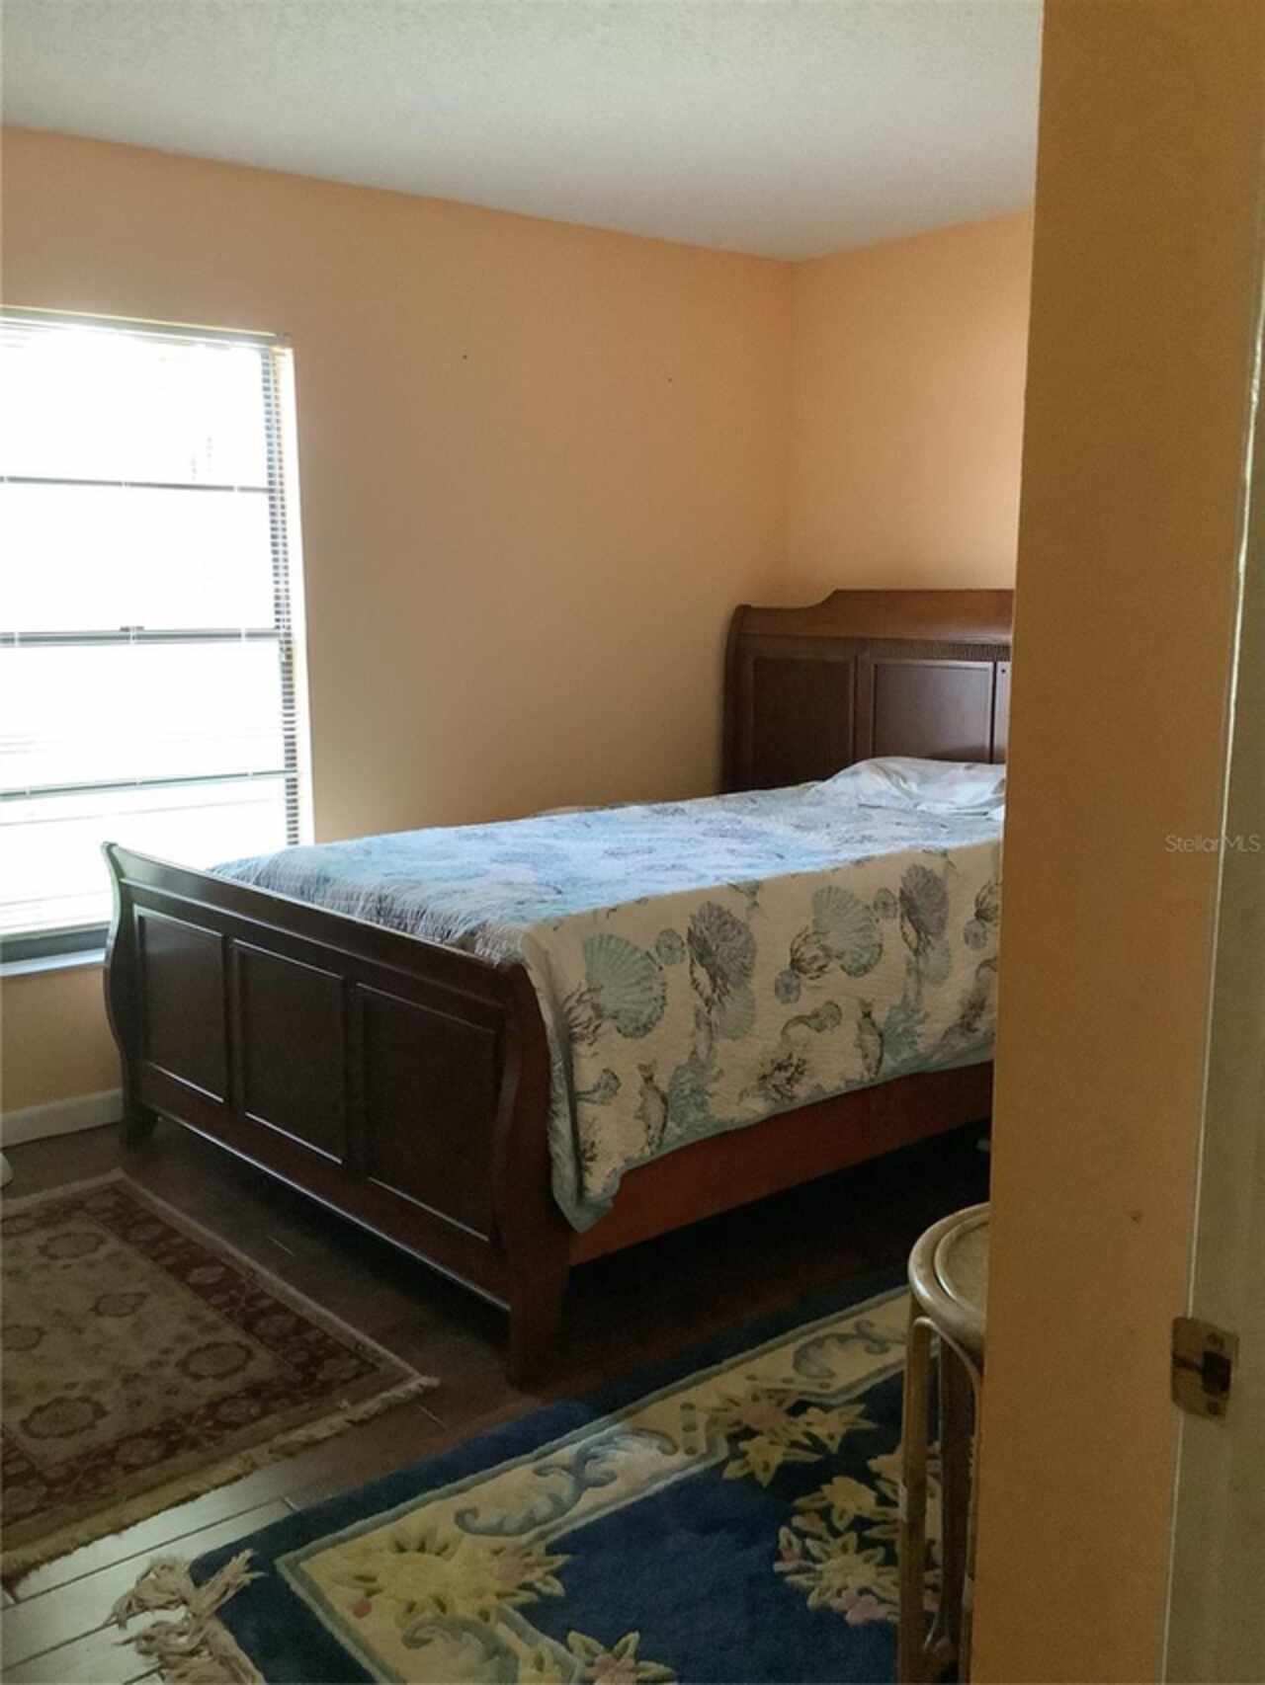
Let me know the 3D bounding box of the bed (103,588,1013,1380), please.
[{"bbox_3d":[0.093,0.056,3.823,2.300,1.350,1.640,-9,13,-41],"label":"bed"}]

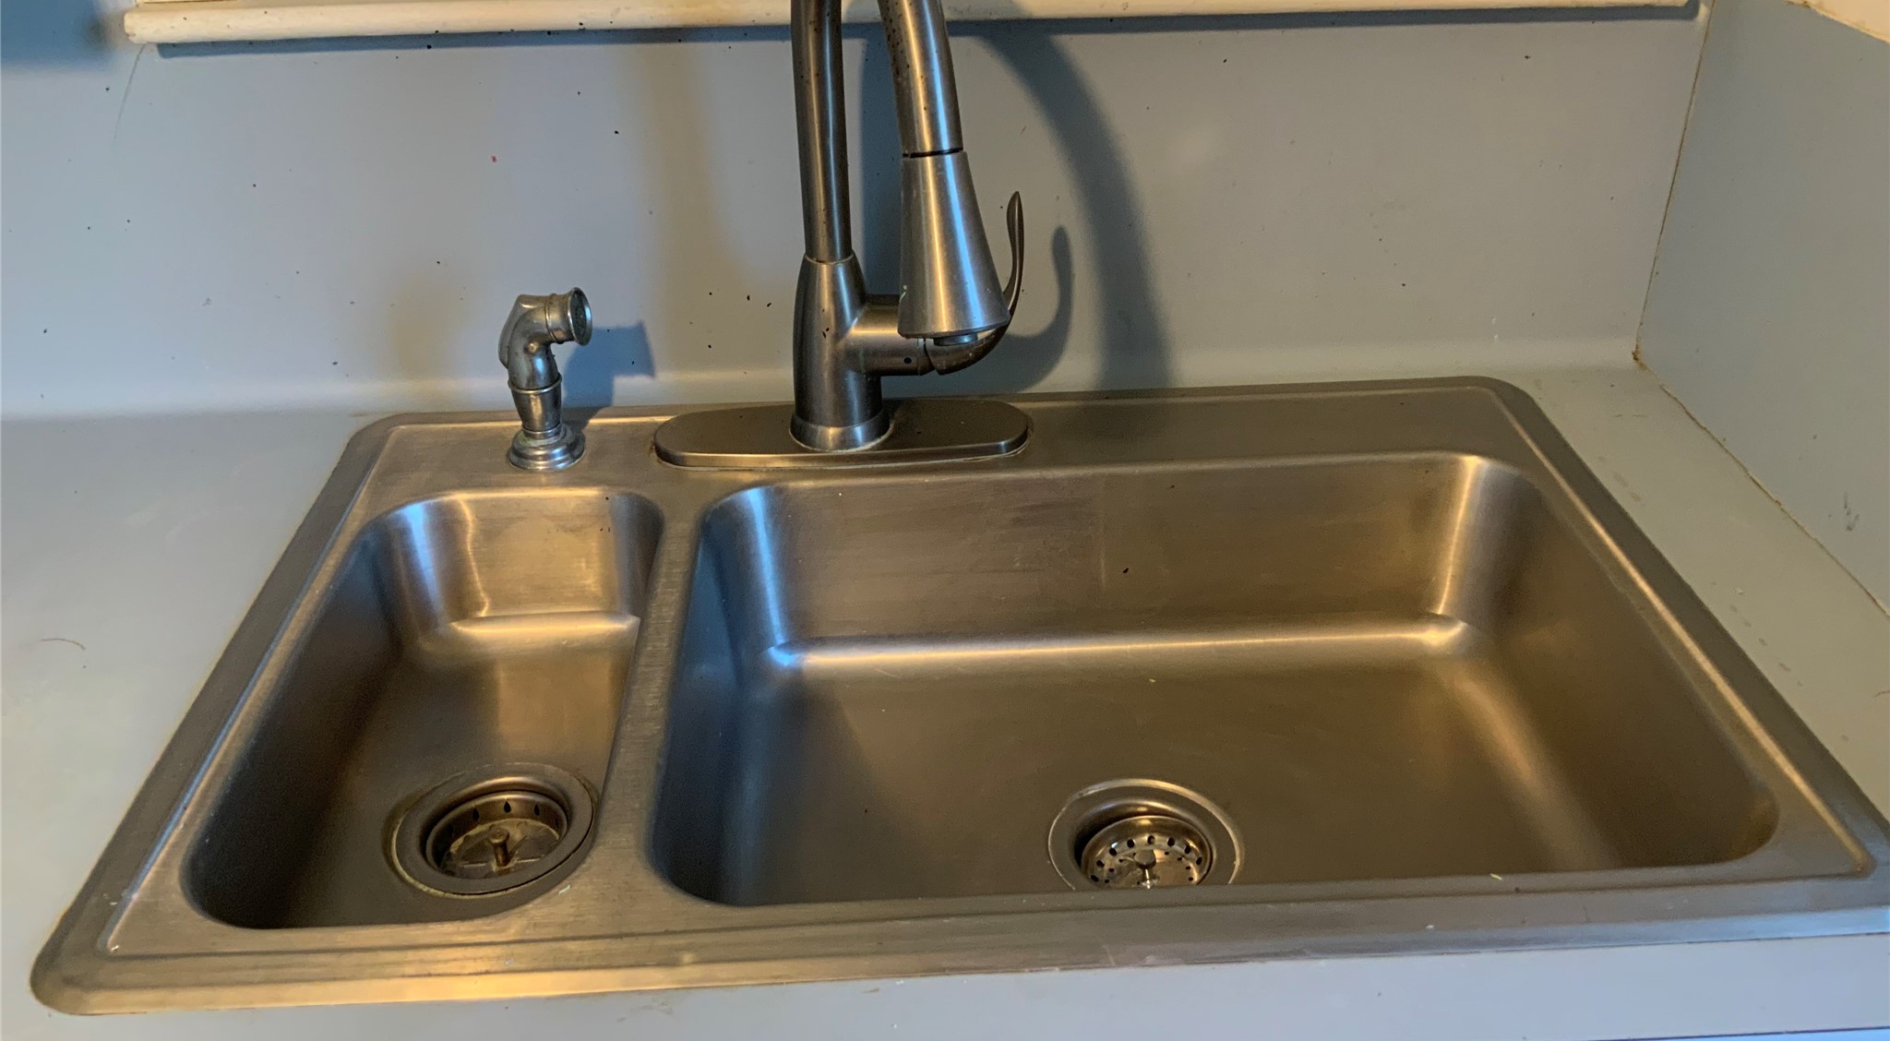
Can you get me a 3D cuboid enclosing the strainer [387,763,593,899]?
[{"bbox_3d":[-0.257,0.192,0.922,0.114,0.042,0.114,-2,29,-2],"label":"strainer"}]

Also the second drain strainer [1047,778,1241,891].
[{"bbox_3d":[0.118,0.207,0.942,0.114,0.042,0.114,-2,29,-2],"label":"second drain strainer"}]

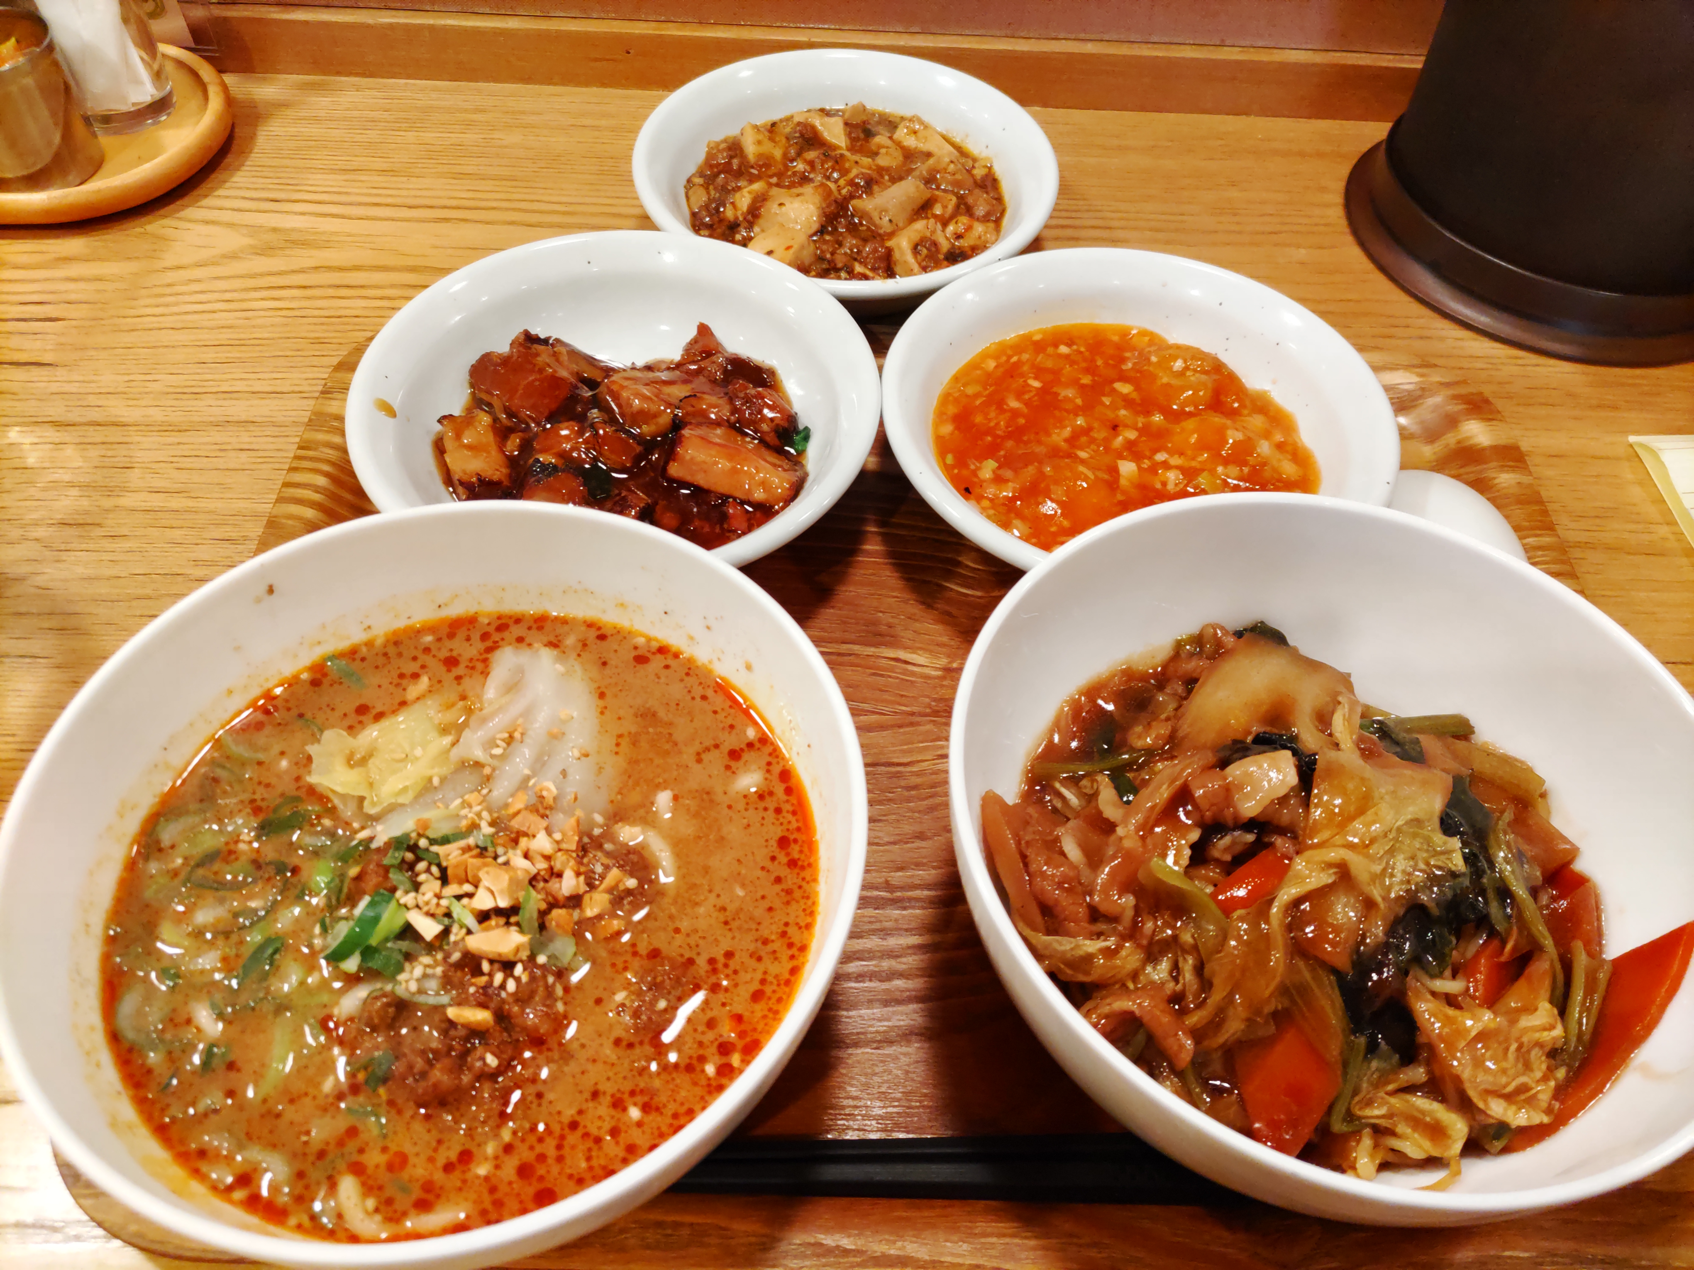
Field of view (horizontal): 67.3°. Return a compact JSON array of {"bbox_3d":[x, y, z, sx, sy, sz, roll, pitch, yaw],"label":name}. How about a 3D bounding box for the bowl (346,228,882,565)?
[{"bbox_3d":[-0.068,-0.061,0.394,0.155,0.045,0.155,1,53,-2],"label":"bowl"}]

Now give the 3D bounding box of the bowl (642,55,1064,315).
[{"bbox_3d":[0.000,-0.161,0.480,0.155,0.045,0.155,1,53,-2],"label":"bowl"}]

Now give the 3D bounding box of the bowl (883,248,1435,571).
[{"bbox_3d":[0.087,-0.057,0.401,0.155,0.045,0.155,1,53,-2],"label":"bowl"}]

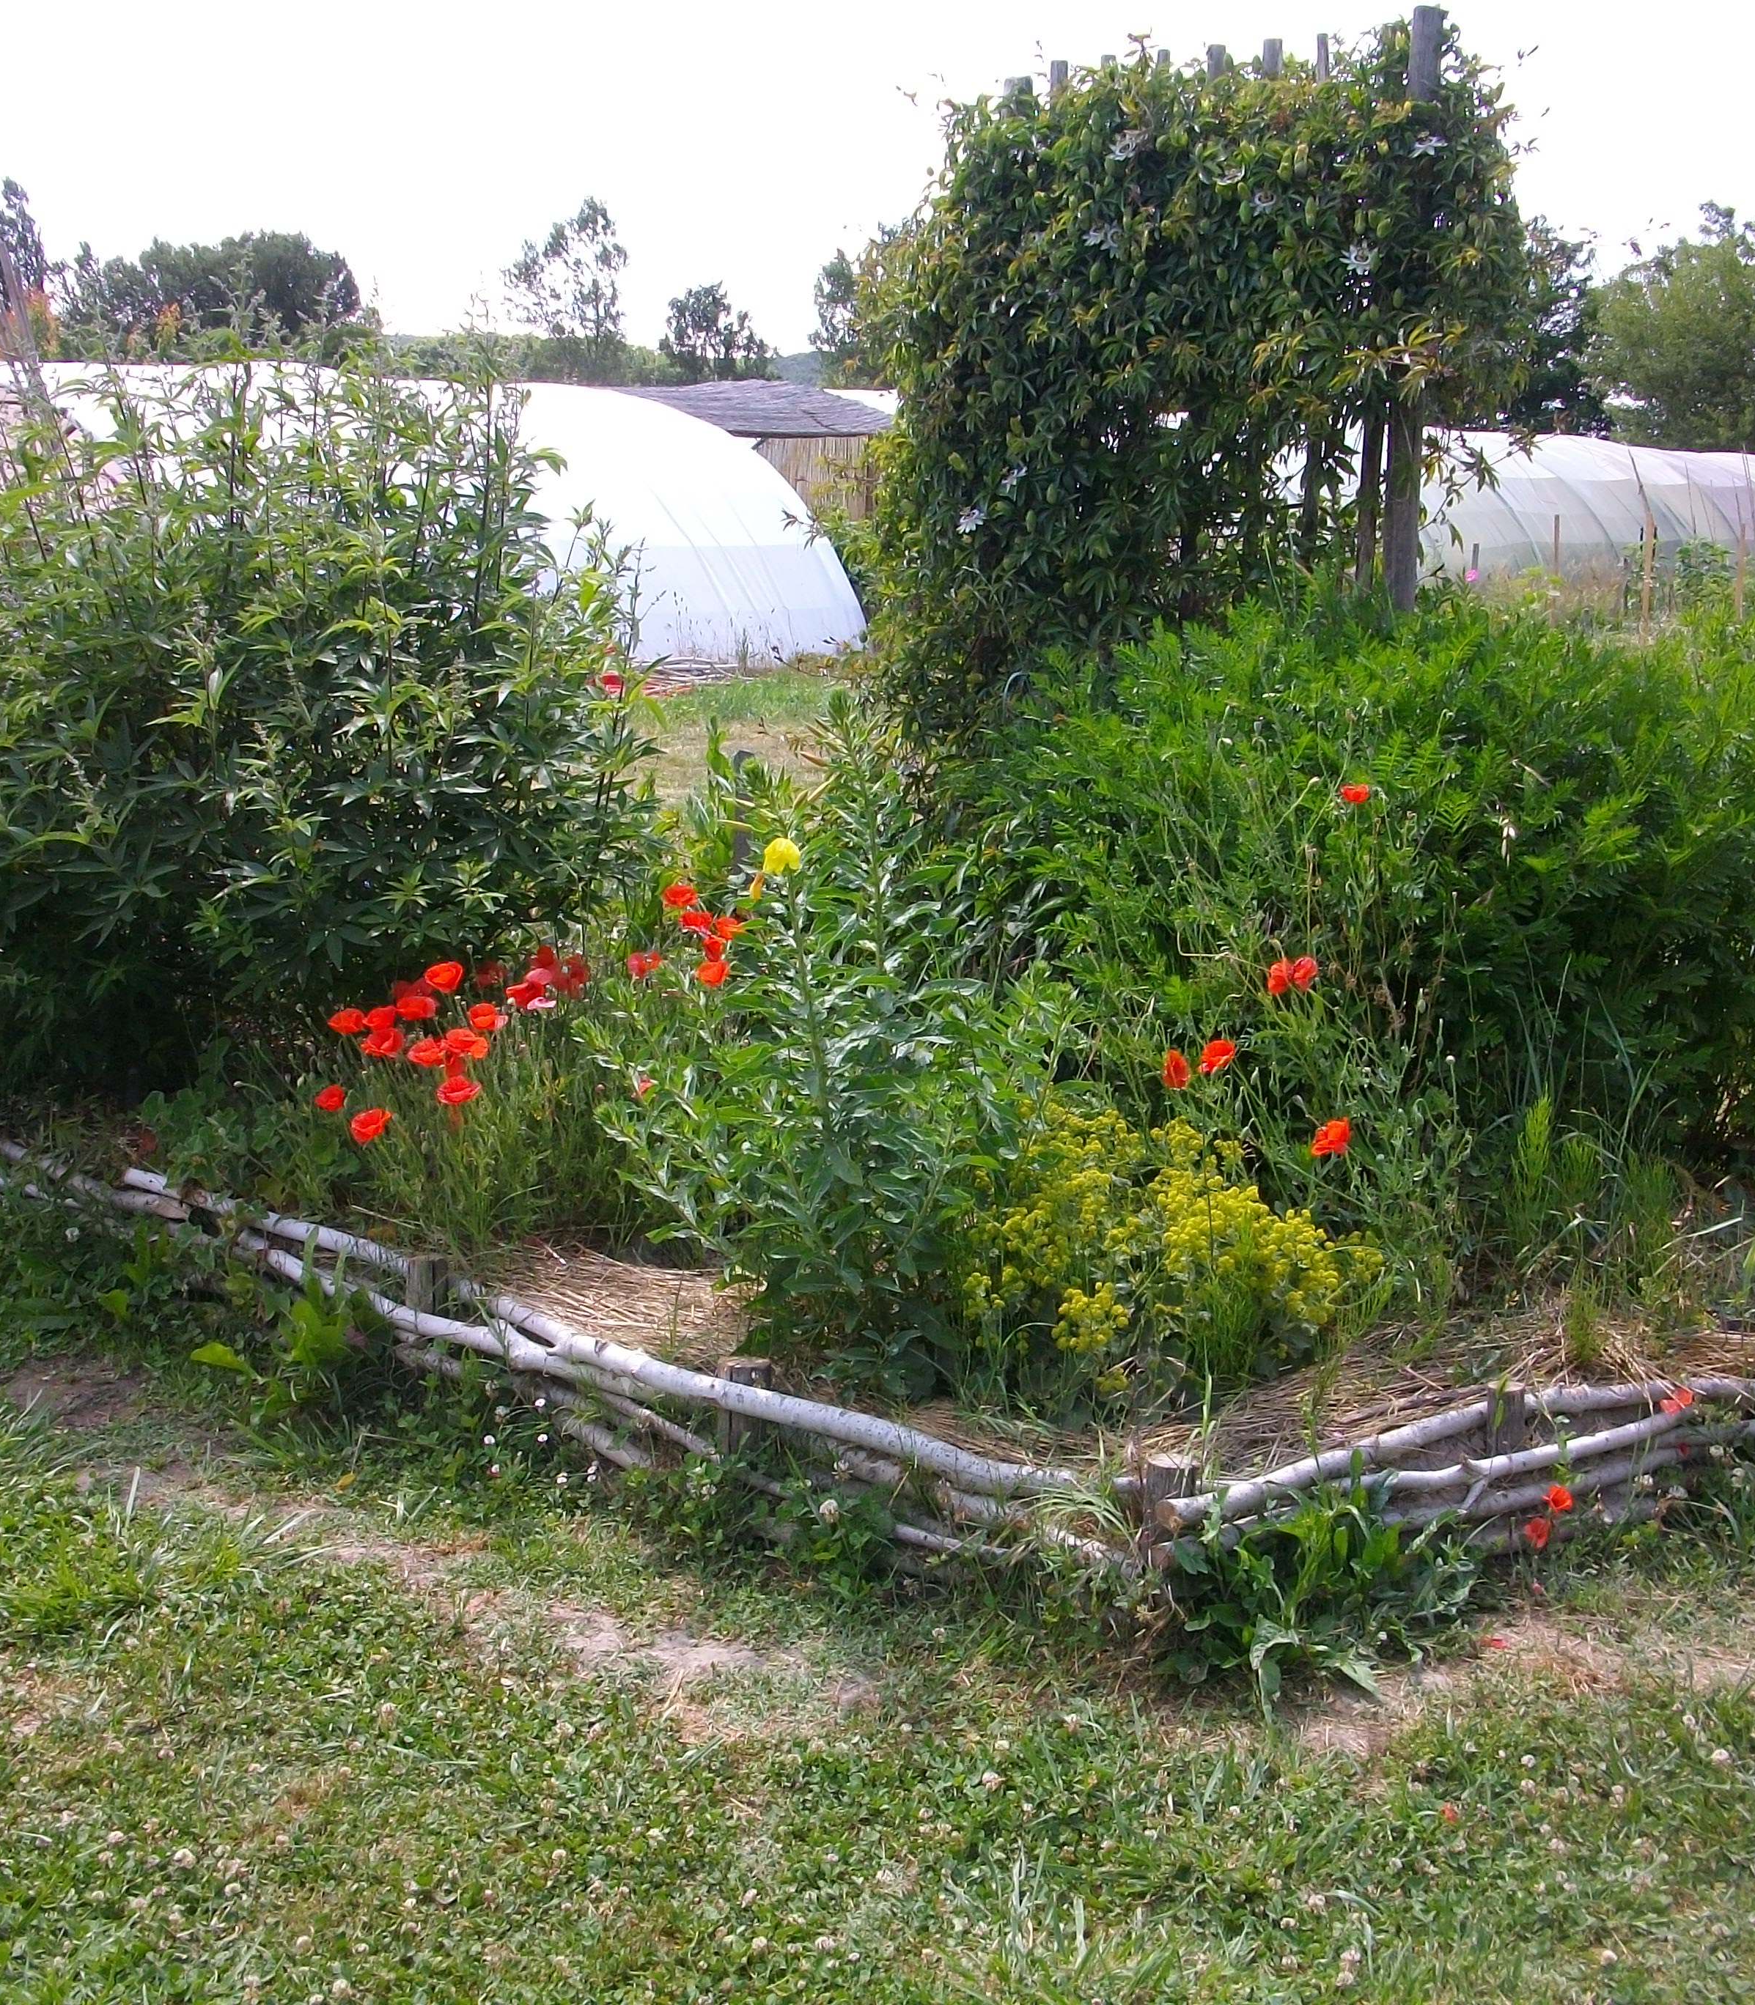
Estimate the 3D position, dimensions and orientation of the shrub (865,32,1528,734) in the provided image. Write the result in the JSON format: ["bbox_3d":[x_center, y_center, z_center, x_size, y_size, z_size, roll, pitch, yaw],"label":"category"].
[{"bbox_3d":[0.818,-1.121,6.403,1.700,2.500,0.750,6,13,26],"label":"shrub"}]

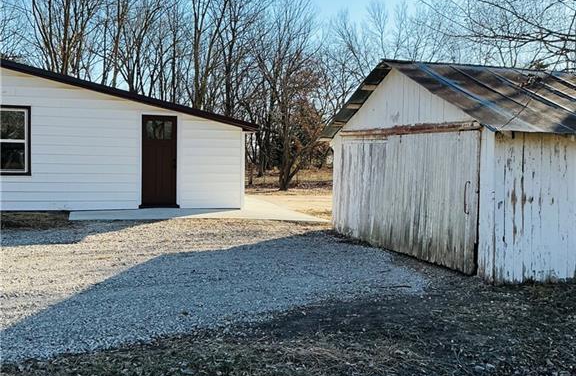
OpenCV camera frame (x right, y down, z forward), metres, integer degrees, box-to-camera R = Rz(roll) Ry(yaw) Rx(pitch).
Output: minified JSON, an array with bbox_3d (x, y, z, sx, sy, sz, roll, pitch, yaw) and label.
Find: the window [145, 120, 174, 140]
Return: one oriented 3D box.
[{"bbox_3d":[-2.924,-1.310,14.100,0.600,0.440,0.050,0,1,-18],"label":"window"}]

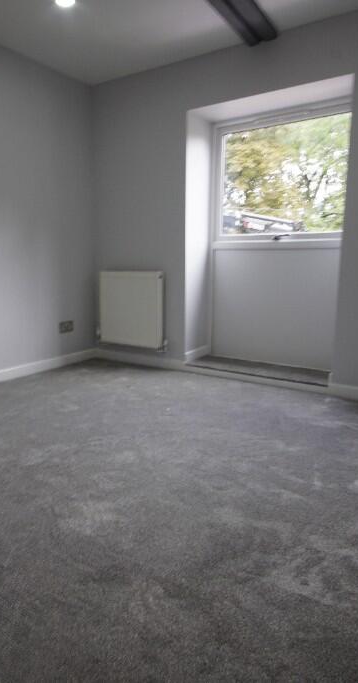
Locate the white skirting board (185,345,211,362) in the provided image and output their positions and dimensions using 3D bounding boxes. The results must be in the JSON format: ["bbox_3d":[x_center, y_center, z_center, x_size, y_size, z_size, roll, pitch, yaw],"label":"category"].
[{"bbox_3d":[0.153,0.106,3.500,0.018,0.088,0.355,7,13,33],"label":"white skirting board"}]

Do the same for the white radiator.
[{"bbox_3d":[-0.409,-0.271,3.555,0.634,0.605,0.101,7,13,34],"label":"white radiator"}]

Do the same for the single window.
[{"bbox_3d":[0.740,-1.191,3.156,1.016,0.889,0.070,7,13,34],"label":"single window"}]

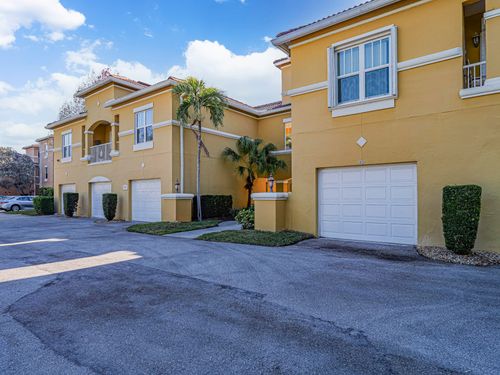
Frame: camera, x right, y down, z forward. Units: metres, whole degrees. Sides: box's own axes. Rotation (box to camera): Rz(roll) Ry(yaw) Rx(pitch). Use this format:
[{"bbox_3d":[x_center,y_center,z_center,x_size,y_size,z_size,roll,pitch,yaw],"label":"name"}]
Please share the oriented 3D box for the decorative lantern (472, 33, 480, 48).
[{"bbox_3d":[6.045,-3.928,7.710,0.180,0.380,0.200,-1,-2,36],"label":"decorative lantern"}]

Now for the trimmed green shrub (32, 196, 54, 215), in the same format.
[{"bbox_3d":[-14.994,1.325,21.293,1.500,1.320,1.150,-1,-2,36],"label":"trimmed green shrub"}]

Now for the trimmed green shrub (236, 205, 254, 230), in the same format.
[{"bbox_3d":[-0.062,1.150,11.672,0.900,0.970,0.880,-1,-2,36],"label":"trimmed green shrub"}]

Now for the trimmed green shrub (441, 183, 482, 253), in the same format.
[{"bbox_3d":[4.766,0.690,6.500,0.690,1.500,0.650,-1,-2,36],"label":"trimmed green shrub"}]

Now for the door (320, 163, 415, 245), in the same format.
[{"bbox_3d":[3.299,0.482,8.398,2.730,2.140,0.080,-1,-2,36],"label":"door"}]

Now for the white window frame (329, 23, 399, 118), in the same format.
[{"bbox_3d":[3.185,-3.242,8.268,1.880,2.180,0.200,-1,-2,36],"label":"white window frame"}]

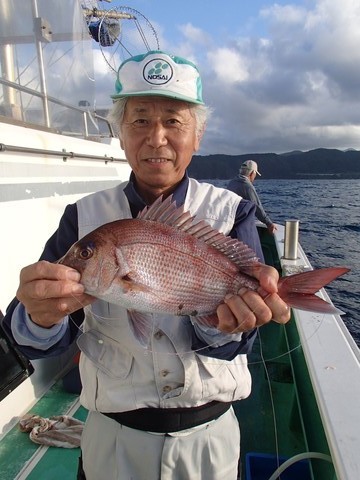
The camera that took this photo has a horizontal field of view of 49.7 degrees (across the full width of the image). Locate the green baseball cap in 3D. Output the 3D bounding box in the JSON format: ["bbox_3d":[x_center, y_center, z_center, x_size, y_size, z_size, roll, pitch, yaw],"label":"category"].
[{"bbox_3d":[-0.047,-0.357,0.850,0.190,0.122,0.260,3,17,0],"label":"green baseball cap"}]

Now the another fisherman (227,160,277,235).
[{"bbox_3d":[0.802,-0.112,4.588,0.580,1.620,0.520,8,12,41],"label":"another fisherman"}]

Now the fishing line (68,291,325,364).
[{"bbox_3d":[0.023,0.123,0.540,0.355,0.098,0.080,0,9,0],"label":"fishing line"}]

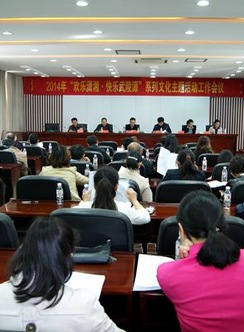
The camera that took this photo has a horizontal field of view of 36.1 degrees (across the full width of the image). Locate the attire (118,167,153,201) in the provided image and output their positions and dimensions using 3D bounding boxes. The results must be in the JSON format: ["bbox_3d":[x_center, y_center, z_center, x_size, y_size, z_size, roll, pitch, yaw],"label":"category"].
[{"bbox_3d":[0.134,0.291,4.000,0.440,0.550,0.420,1,7,4],"label":"attire"}]

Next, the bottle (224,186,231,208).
[{"bbox_3d":[1.013,0.299,3.562,0.063,0.207,0.063,0,7,4],"label":"bottle"}]

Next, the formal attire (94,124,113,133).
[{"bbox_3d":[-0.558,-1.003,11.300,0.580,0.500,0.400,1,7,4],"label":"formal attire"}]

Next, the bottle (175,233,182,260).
[{"bbox_3d":[0.349,0.465,2.200,0.063,0.207,0.063,0,7,4],"label":"bottle"}]

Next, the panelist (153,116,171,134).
[{"bbox_3d":[1.243,-0.909,11.620,0.560,1.200,0.680,1,7,4],"label":"panelist"}]

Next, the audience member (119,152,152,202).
[{"bbox_3d":[0.156,0.435,4.505,0.480,1.210,0.720,1,7,6],"label":"audience member"}]

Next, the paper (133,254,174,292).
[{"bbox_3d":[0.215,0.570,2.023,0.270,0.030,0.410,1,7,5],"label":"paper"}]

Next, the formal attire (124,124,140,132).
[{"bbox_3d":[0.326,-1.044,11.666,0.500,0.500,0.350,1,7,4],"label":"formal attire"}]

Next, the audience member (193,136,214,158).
[{"bbox_3d":[1.622,0.063,7.361,0.470,1.250,0.700,1,7,6],"label":"audience member"}]

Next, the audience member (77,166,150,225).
[{"bbox_3d":[-0.046,0.571,2.722,0.530,1.140,0.720,1,7,4],"label":"audience member"}]

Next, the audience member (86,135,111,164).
[{"bbox_3d":[-0.471,0.004,7.003,0.500,1.180,0.680,1,7,4],"label":"audience member"}]

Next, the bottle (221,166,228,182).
[{"bbox_3d":[1.213,0.103,4.420,0.066,0.190,0.066,1,7,4],"label":"bottle"}]

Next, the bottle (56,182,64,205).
[{"bbox_3d":[-0.618,0.276,3.751,0.063,0.207,0.063,0,7,4],"label":"bottle"}]

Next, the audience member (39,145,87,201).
[{"bbox_3d":[-0.591,0.376,3.906,0.500,1.200,0.720,2,7,9],"label":"audience member"}]

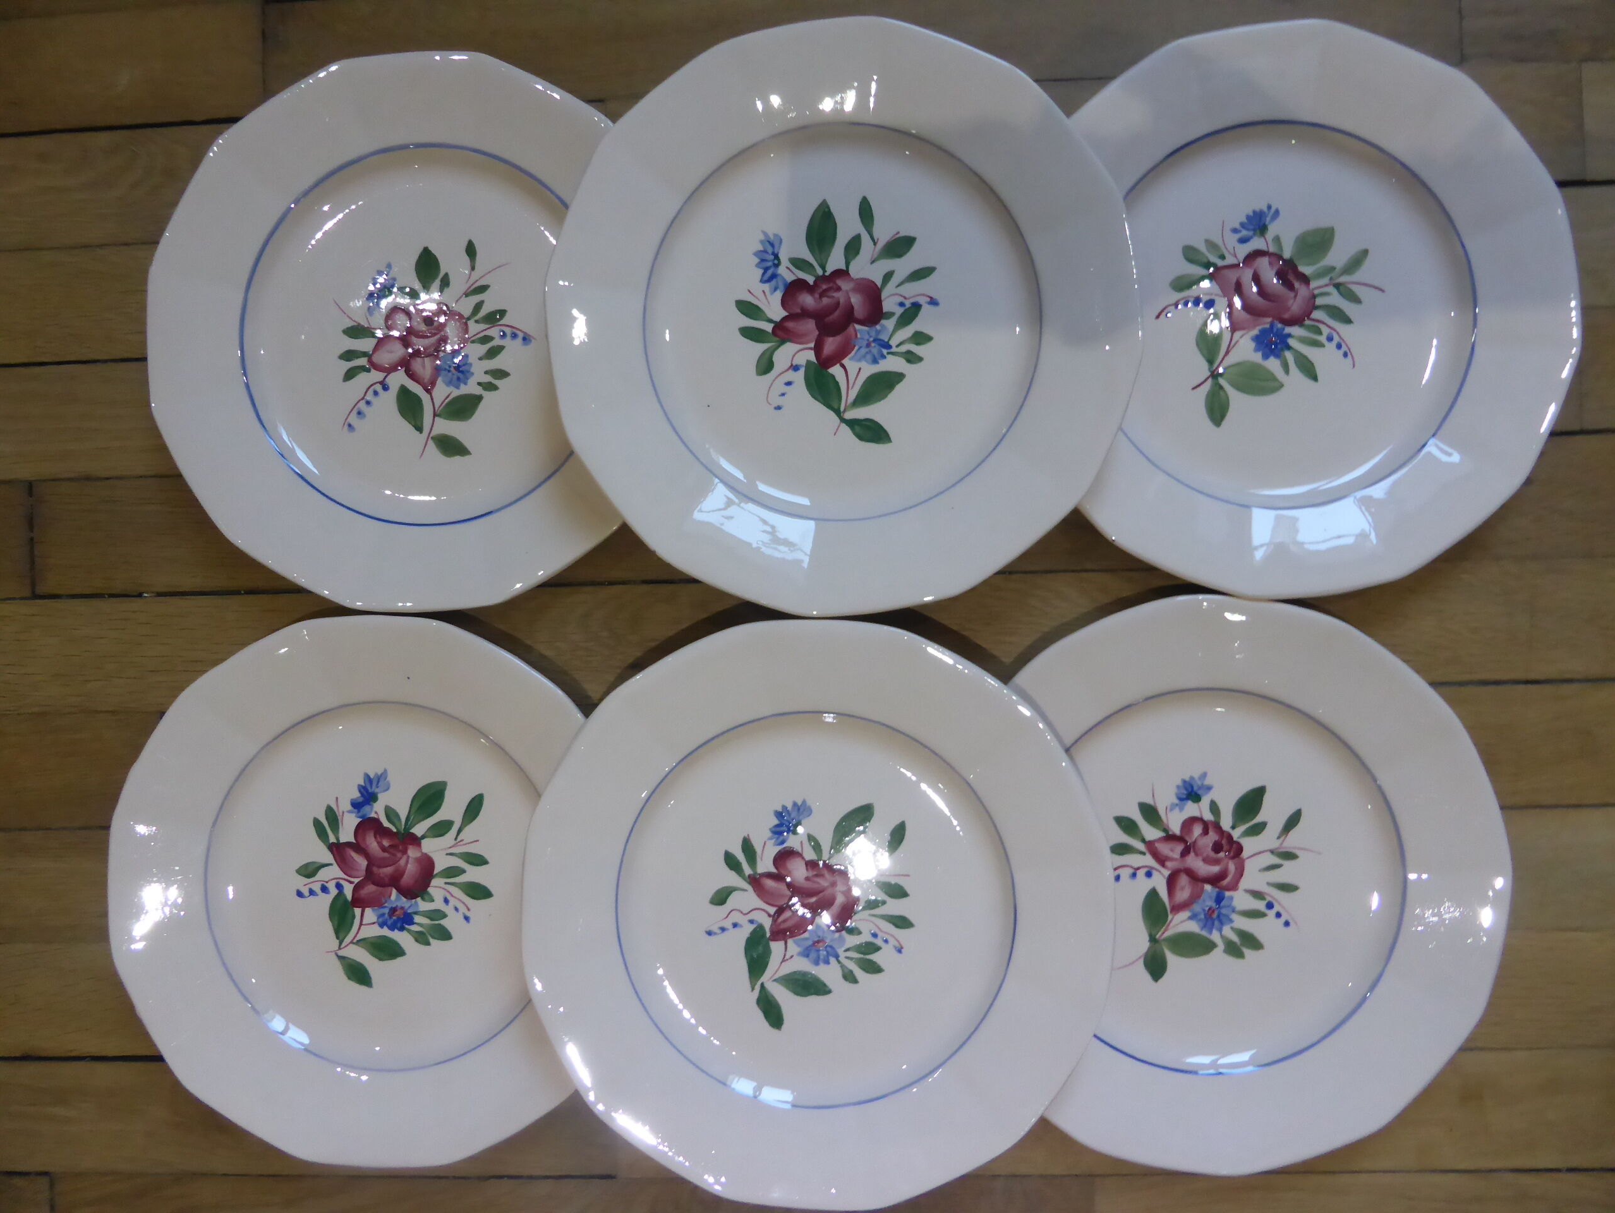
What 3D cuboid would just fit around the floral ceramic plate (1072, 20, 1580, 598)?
[{"bbox_3d":[0.199,-0.123,0.499,0.242,0.025,0.242,0,90,3],"label":"floral ceramic plate"}]

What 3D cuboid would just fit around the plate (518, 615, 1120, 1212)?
[{"bbox_3d":[0.003,0.124,0.483,0.242,0.025,0.242,0,90,3],"label":"plate"}]

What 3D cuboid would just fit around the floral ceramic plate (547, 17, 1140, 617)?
[{"bbox_3d":[0.014,-0.117,0.482,0.242,0.025,0.242,0,90,3],"label":"floral ceramic plate"}]

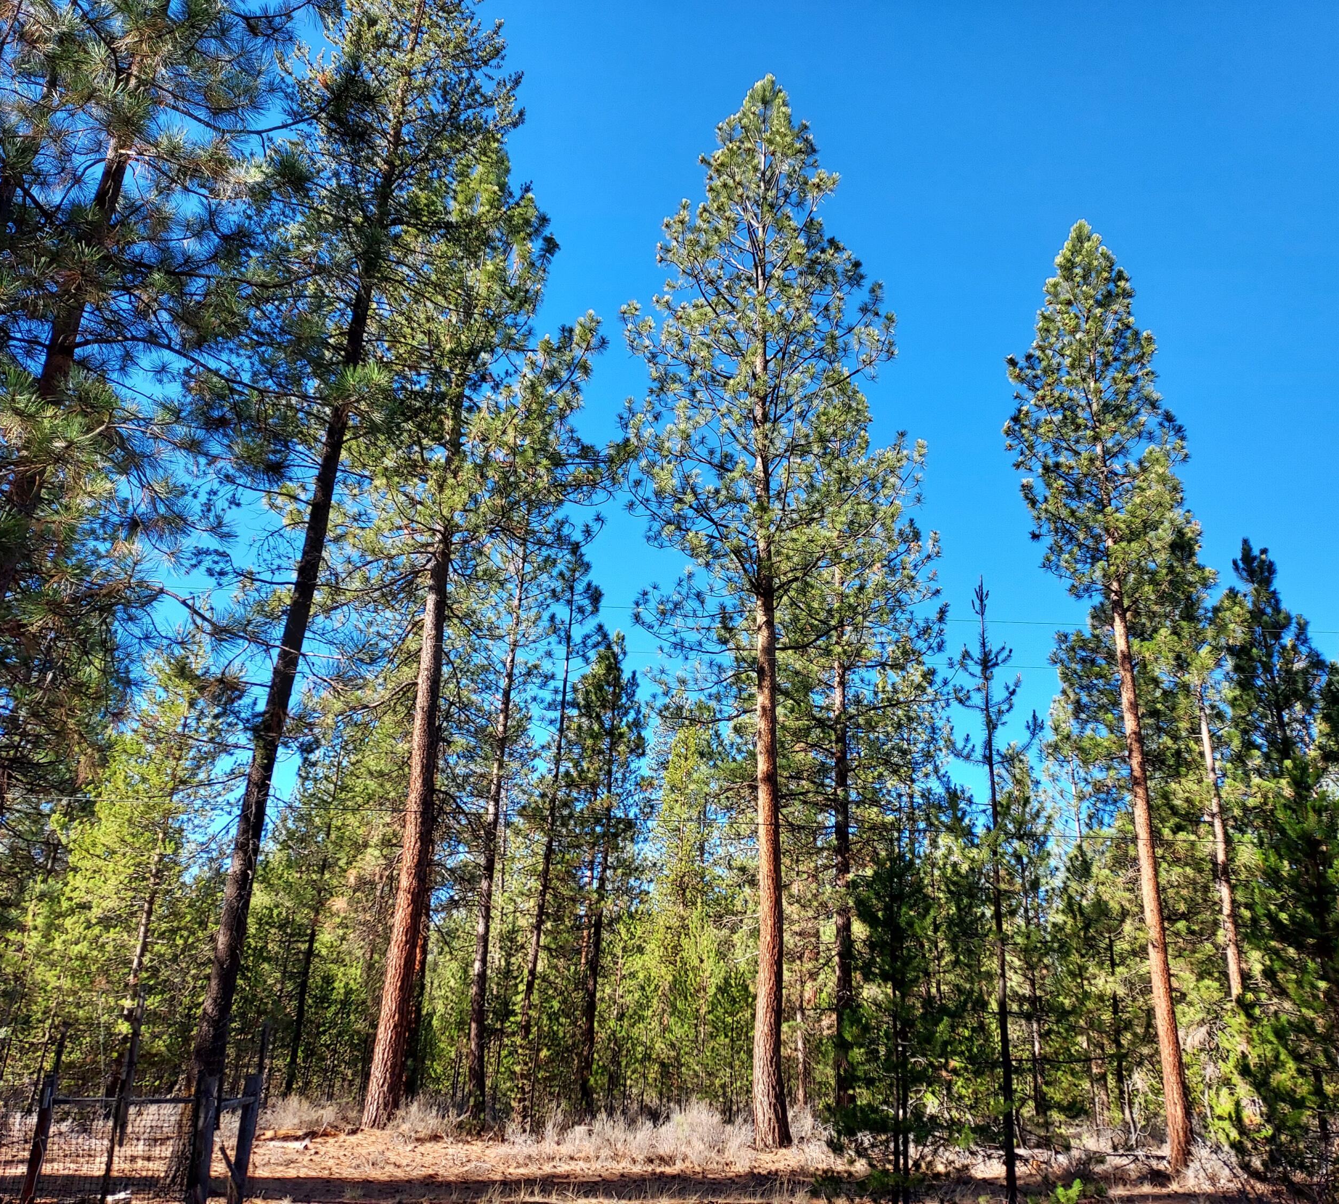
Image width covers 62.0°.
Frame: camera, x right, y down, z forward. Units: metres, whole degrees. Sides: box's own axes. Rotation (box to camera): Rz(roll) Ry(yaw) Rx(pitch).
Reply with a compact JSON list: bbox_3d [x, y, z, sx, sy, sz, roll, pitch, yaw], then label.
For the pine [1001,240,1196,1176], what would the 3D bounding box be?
[{"bbox_3d":[7.389,0.342,18.195,3.100,16.070,3.100,-6,-22,22],"label":"pine"}]

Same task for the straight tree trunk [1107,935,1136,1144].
[{"bbox_3d":[7.914,7.642,19.606,0.110,3.420,0.110,-6,-22,20],"label":"straight tree trunk"}]

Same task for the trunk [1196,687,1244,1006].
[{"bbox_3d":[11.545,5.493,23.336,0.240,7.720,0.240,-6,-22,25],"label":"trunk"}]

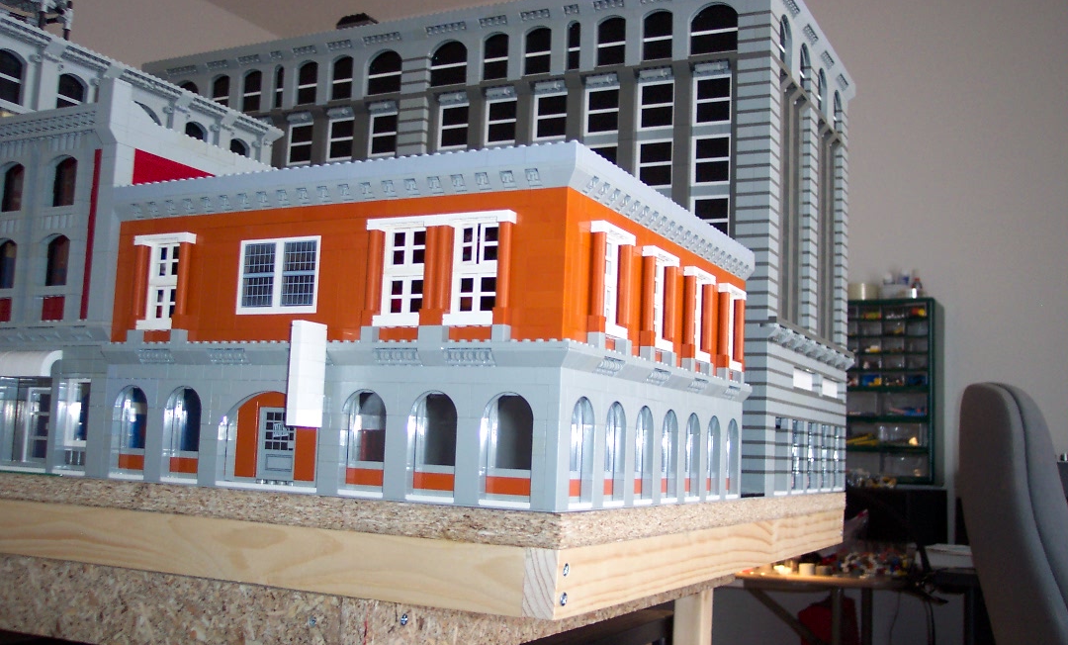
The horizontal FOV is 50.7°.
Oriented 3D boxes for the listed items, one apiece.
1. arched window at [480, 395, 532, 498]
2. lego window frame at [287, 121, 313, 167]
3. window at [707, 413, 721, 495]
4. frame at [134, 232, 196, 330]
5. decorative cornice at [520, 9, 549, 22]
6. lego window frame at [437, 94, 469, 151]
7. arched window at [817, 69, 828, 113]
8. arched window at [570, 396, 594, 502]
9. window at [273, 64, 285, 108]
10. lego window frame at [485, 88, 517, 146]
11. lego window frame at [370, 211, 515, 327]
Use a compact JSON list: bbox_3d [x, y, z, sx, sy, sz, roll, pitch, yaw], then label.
[{"bbox_3d":[-0.013,0.070,0.629,0.032,0.062,0.008,-1,-7,27],"label":"arched window"},{"bbox_3d":[-0.260,-0.202,1.275,0.040,0.048,0.009,-1,-7,27],"label":"lego window frame"},{"bbox_3d":[0.131,0.102,0.851,0.010,0.062,0.032,-1,-7,27],"label":"window"},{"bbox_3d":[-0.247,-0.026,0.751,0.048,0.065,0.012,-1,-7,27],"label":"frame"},{"bbox_3d":[0.002,-0.310,1.139,0.032,0.011,0.008,-1,-7,27],"label":"decorative cornice"},{"bbox_3d":[-0.083,-0.213,1.190,0.038,0.058,0.010,-1,-7,27],"label":"lego window frame"},{"bbox_3d":[0.309,-0.250,1.223,0.009,0.048,0.046,-1,-7,27],"label":"arched window"},{"bbox_3d":[0.024,0.072,0.633,0.008,0.061,0.032,-1,-7,27],"label":"arched window"},{"bbox_3d":[-0.288,-0.269,1.288,0.016,0.050,0.009,-1,-7,26],"label":"window"},{"bbox_3d":[-0.033,-0.213,1.165,0.038,0.058,0.010,-1,-7,27],"label":"lego window frame"},{"bbox_3d":[-0.054,-0.029,0.657,0.096,0.064,0.014,-1,-7,27],"label":"lego window frame"}]

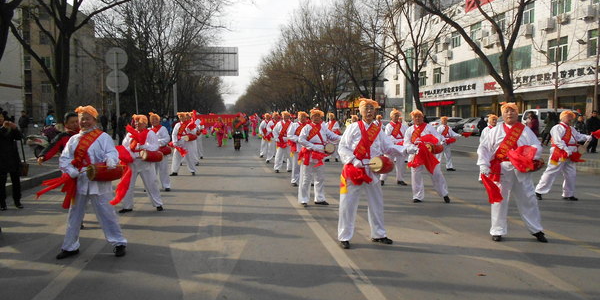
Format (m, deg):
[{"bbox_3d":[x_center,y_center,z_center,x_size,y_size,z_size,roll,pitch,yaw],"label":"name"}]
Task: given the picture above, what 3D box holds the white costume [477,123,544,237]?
[{"bbox_3d":[2.674,0.368,5.741,0.780,1.440,0.520,1,4,14],"label":"white costume"}]

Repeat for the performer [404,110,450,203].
[{"bbox_3d":[2.354,0.192,8.386,0.800,1.410,0.550,1,4,12],"label":"performer"}]

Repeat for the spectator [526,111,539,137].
[{"bbox_3d":[11.361,-1.049,22.000,0.420,1.660,0.520,-2,4,-24],"label":"spectator"}]

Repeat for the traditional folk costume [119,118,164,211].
[{"bbox_3d":[-2.649,0.204,7.534,0.720,1.570,0.550,0,4,-3],"label":"traditional folk costume"}]

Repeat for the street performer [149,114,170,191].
[{"bbox_3d":[-2.953,0.032,9.427,0.620,1.640,0.500,0,4,3],"label":"street performer"}]

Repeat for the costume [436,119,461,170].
[{"bbox_3d":[4.397,-0.089,13.300,0.700,1.357,0.420,-1,4,-11],"label":"costume"}]

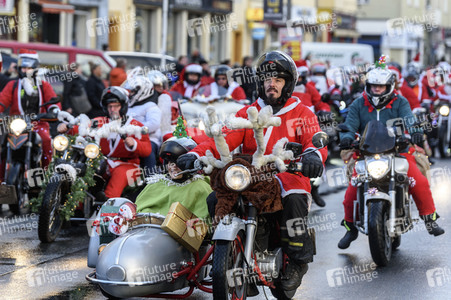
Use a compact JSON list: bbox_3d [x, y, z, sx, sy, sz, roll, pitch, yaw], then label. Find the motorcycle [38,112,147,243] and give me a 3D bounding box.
[{"bbox_3d":[-1.169,0.244,15.600,0.850,1.200,2.100,5,3,27],"label":"motorcycle"}]

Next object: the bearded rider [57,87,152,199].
[{"bbox_3d":[-1.158,0.005,15.700,0.800,1.270,0.750,2,3,27],"label":"bearded rider"}]

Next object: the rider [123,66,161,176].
[{"bbox_3d":[-0.811,-0.215,16.300,0.550,1.250,0.680,3,4,41],"label":"rider"}]

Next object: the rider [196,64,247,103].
[{"bbox_3d":[-0.029,-0.529,23.600,0.700,1.350,0.750,1,3,10],"label":"rider"}]

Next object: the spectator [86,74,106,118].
[{"bbox_3d":[-1.982,-0.507,25.000,0.360,1.690,0.500,1,3,12],"label":"spectator"}]

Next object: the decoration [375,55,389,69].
[{"bbox_3d":[1.337,-0.757,13.950,0.105,0.118,0.090,1,3,12],"label":"decoration"}]

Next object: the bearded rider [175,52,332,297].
[{"bbox_3d":[0.176,0.134,10.600,0.900,1.530,0.820,2,3,18],"label":"bearded rider"}]

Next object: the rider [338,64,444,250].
[{"bbox_3d":[1.413,0.077,13.850,0.880,1.520,0.800,1,3,12],"label":"rider"}]

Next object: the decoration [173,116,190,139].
[{"bbox_3d":[-0.294,-0.148,10.700,0.108,0.147,0.088,1,3,14],"label":"decoration"}]

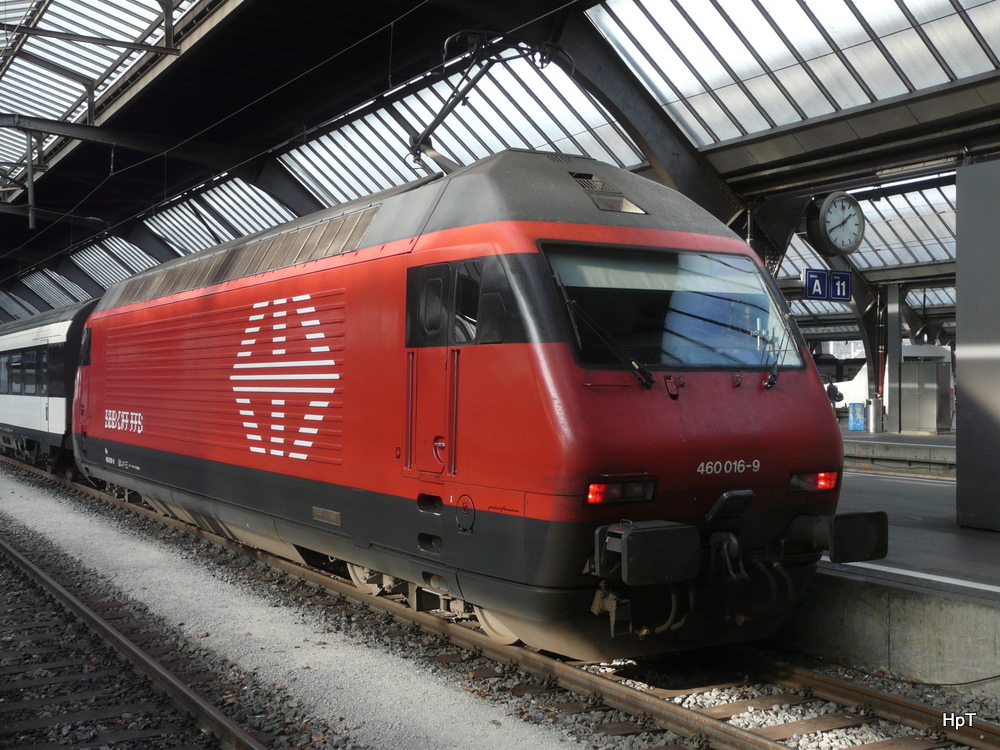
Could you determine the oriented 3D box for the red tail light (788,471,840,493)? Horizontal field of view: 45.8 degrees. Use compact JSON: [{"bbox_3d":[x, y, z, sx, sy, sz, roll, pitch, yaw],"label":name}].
[{"bbox_3d":[2.423,0.831,9.193,0.540,0.145,0.080,1,-1,-34],"label":"red tail light"}]

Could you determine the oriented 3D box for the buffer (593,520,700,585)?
[{"bbox_3d":[0.992,1.192,7.999,0.600,0.360,0.410,1,-1,-30],"label":"buffer"}]

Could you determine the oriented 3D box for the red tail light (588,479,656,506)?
[{"bbox_3d":[0.835,0.817,8.262,0.540,0.145,0.080,0,-1,-26],"label":"red tail light"}]

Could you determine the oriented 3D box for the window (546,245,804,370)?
[{"bbox_3d":[1.379,-0.544,9.176,2.100,1.100,0.150,1,-33,-30],"label":"window"}]

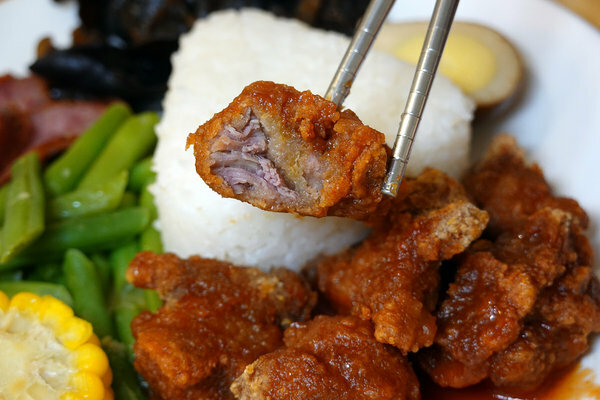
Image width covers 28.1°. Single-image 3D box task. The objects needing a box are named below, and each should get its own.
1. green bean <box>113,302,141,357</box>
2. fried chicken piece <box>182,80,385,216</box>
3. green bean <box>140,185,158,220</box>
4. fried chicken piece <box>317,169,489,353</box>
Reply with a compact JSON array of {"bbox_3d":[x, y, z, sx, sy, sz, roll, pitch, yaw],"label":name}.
[{"bbox_3d":[-0.052,0.038,0.356,0.009,0.009,0.027,-7,42,-7],"label":"green bean"},{"bbox_3d":[-0.004,-0.015,0.348,0.056,0.035,0.037,8,43,9],"label":"fried chicken piece"},{"bbox_3d":[-0.049,0.001,0.392,0.009,0.009,0.025,-9,43,-10],"label":"green bean"},{"bbox_3d":[0.031,0.018,0.360,0.047,0.037,0.054,12,43,13],"label":"fried chicken piece"}]

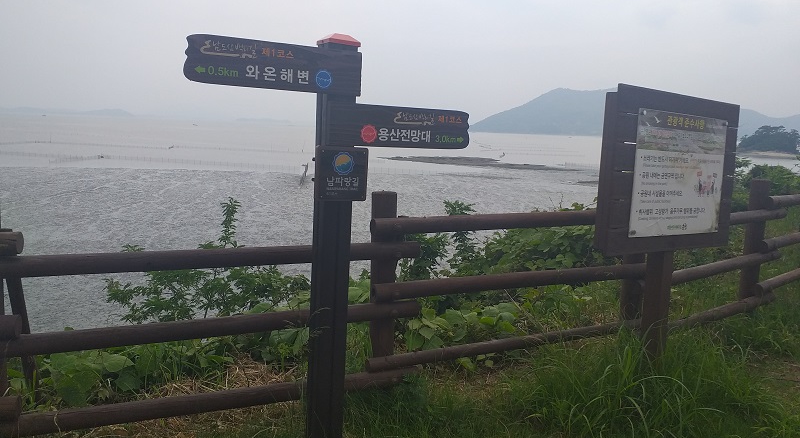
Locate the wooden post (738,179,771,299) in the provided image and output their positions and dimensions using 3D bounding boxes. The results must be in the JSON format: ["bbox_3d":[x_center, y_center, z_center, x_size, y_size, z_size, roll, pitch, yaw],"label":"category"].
[{"bbox_3d":[3.254,0.280,5.533,0.150,1.220,0.150,-3,10,-34],"label":"wooden post"}]

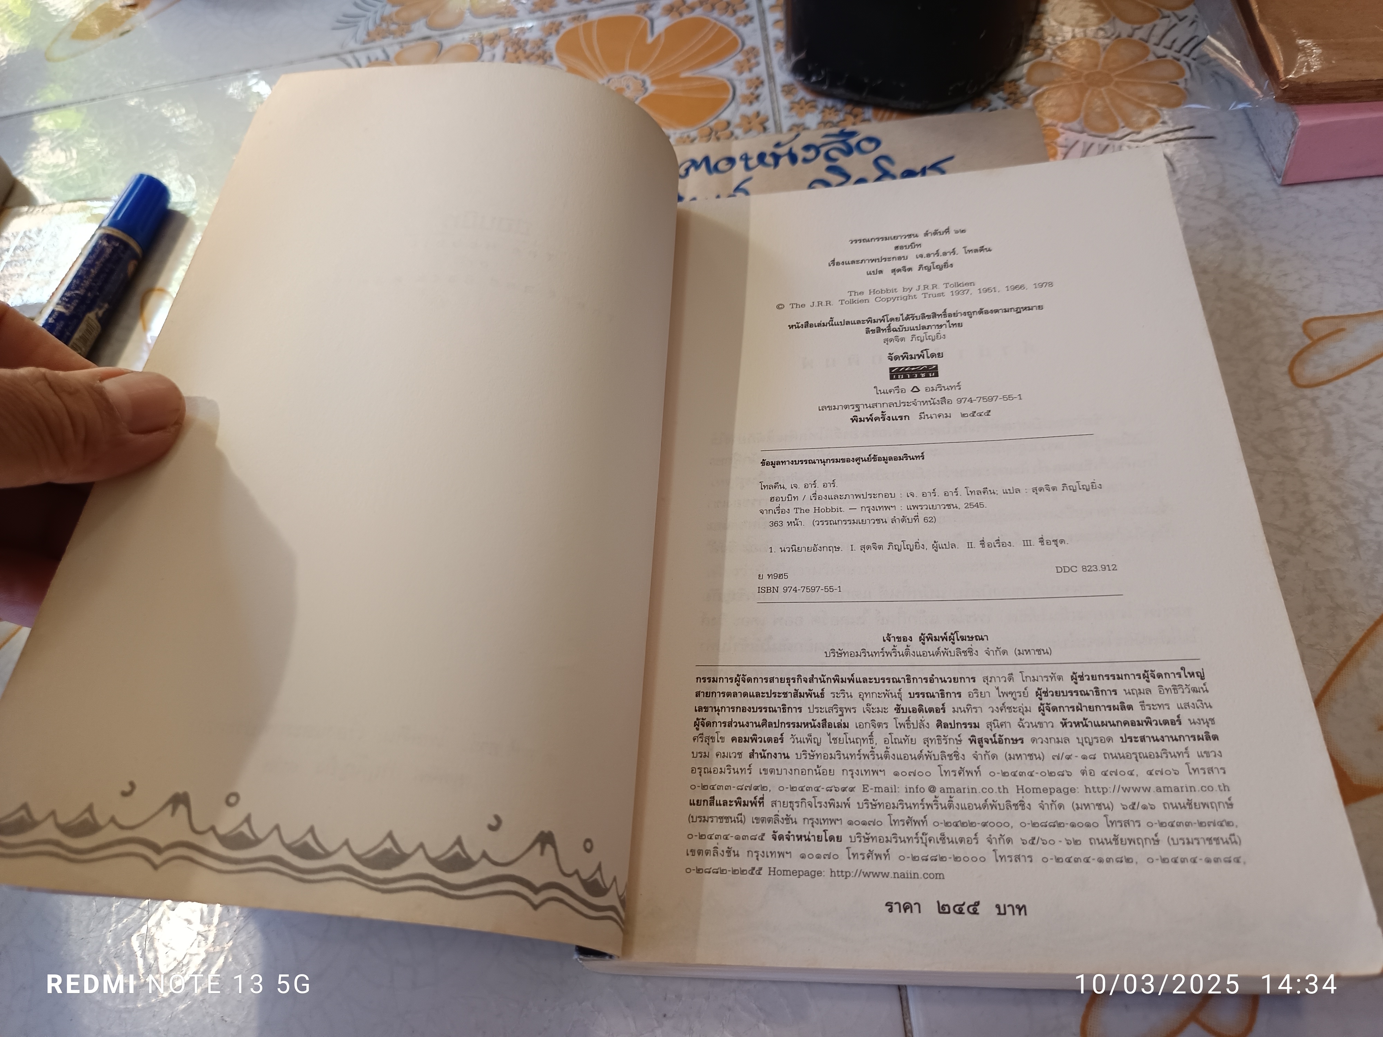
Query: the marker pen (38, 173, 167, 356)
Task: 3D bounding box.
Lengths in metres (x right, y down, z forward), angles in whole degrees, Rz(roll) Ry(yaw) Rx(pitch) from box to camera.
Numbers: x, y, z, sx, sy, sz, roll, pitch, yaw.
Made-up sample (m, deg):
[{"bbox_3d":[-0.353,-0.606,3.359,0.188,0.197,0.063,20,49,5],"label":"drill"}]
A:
[{"bbox_3d":[-0.214,-0.065,0.329,0.017,0.017,0.139,4,62,12],"label":"marker pen"}]

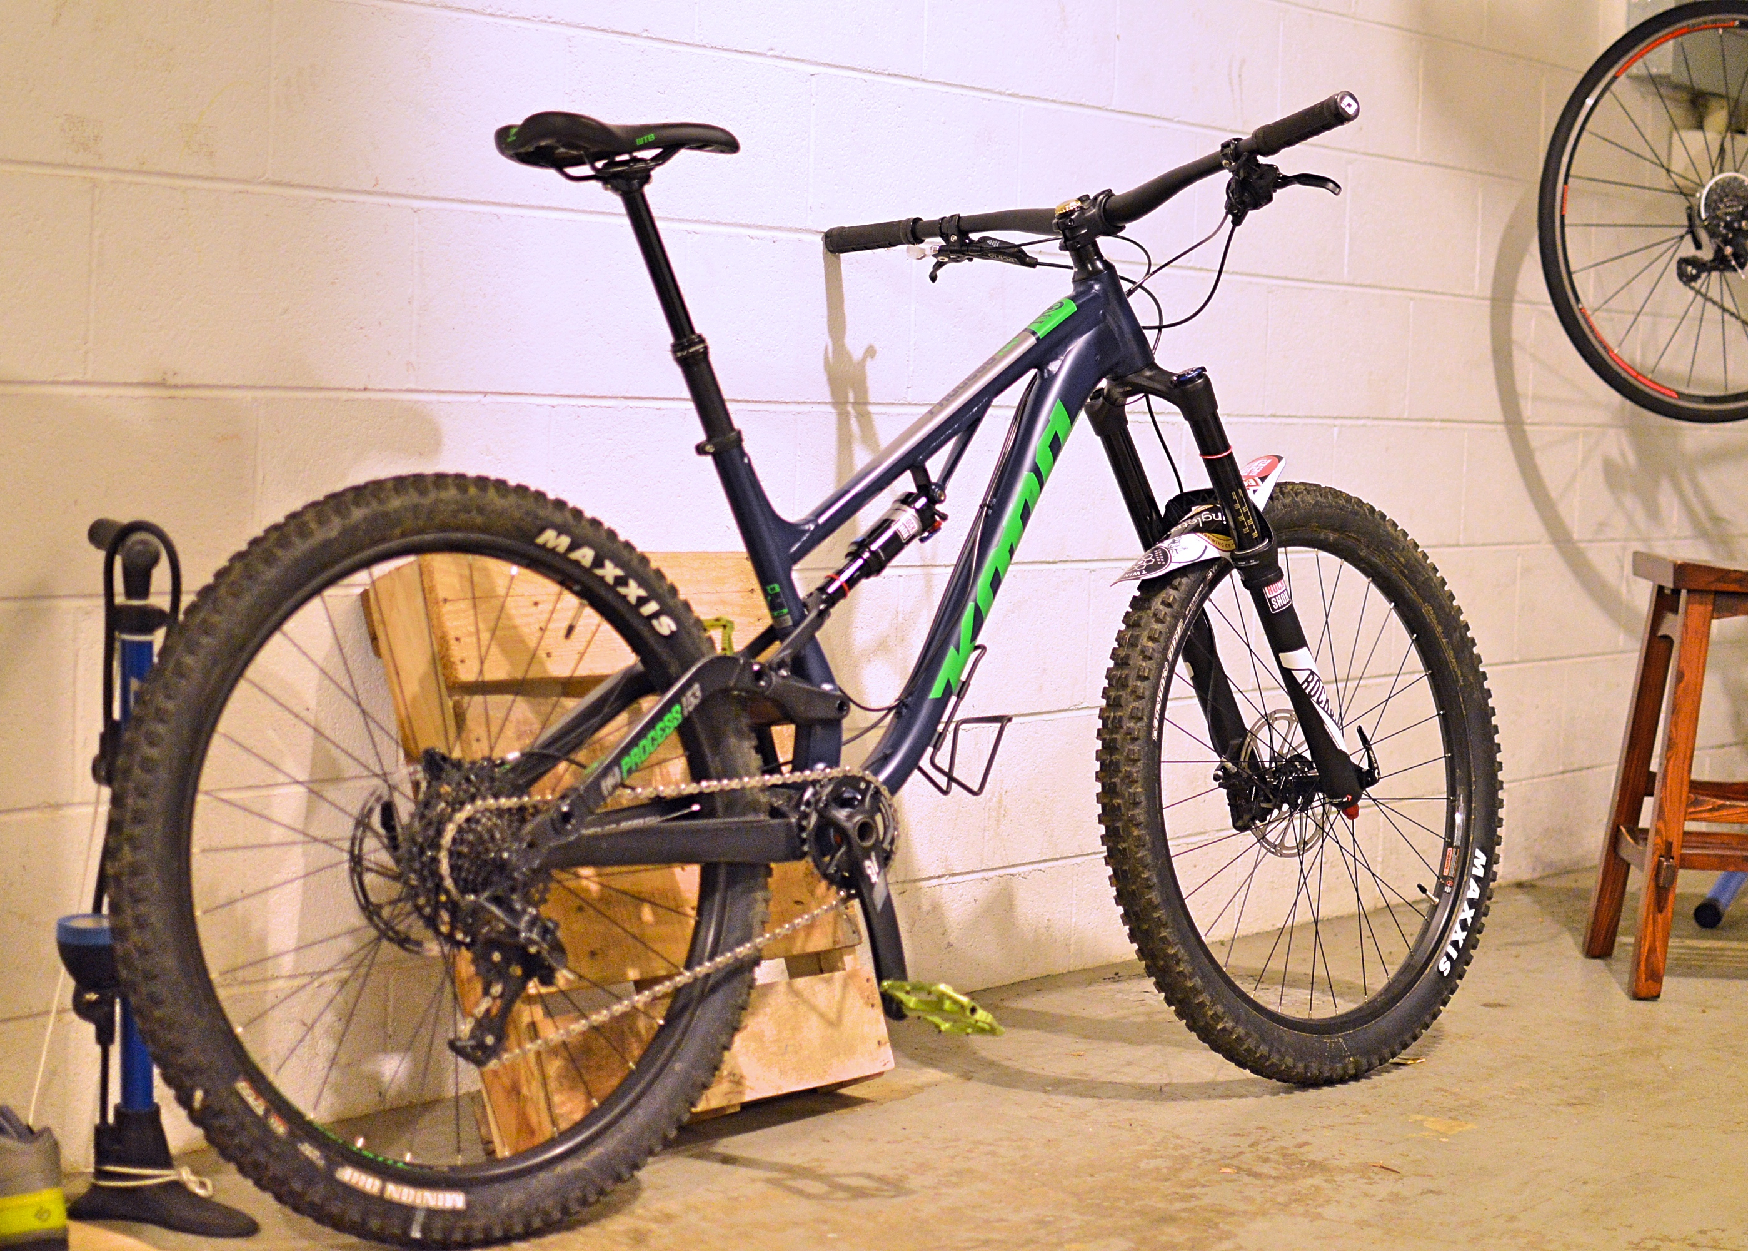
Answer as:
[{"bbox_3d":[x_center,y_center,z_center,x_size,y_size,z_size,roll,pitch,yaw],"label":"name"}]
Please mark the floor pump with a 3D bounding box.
[{"bbox_3d":[-0.678,0.224,2.525,0.200,0.645,0.190,3,5,9],"label":"floor pump"}]

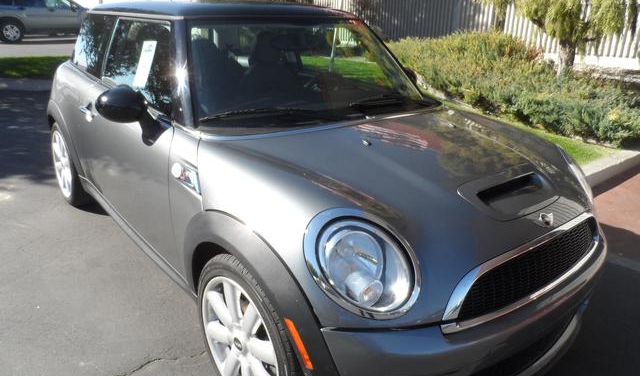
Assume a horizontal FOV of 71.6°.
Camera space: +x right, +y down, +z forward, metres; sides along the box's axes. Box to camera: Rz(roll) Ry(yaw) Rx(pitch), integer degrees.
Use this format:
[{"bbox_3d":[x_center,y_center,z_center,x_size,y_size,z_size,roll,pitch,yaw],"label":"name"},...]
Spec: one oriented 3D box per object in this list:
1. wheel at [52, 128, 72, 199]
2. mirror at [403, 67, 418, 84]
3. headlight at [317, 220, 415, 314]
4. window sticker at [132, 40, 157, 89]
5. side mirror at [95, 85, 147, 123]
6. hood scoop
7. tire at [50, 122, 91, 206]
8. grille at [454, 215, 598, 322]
[{"bbox_3d":[-1.811,-0.182,3.276,0.180,0.475,0.475,-13,26,-39],"label":"wheel"},{"bbox_3d":[0.552,-0.707,2.883,0.220,0.155,0.140,-13,26,-39],"label":"mirror"},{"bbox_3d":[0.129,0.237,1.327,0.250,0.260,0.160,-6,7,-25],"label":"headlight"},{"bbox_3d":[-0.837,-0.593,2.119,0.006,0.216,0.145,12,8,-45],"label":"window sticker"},{"bbox_3d":[-0.798,-0.343,1.821,0.225,0.155,0.140,-13,26,-39],"label":"side mirror"},{"bbox_3d":[0.678,-0.002,1.567,0.470,0.095,0.205,-13,36,-39],"label":"hood scoop"},{"bbox_3d":[-1.800,-0.184,3.285,0.205,0.625,0.625,-13,26,-39],"label":"tire"},{"bbox_3d":[0.787,0.240,1.507,0.990,0.180,0.110,-13,26,-39],"label":"grille"}]

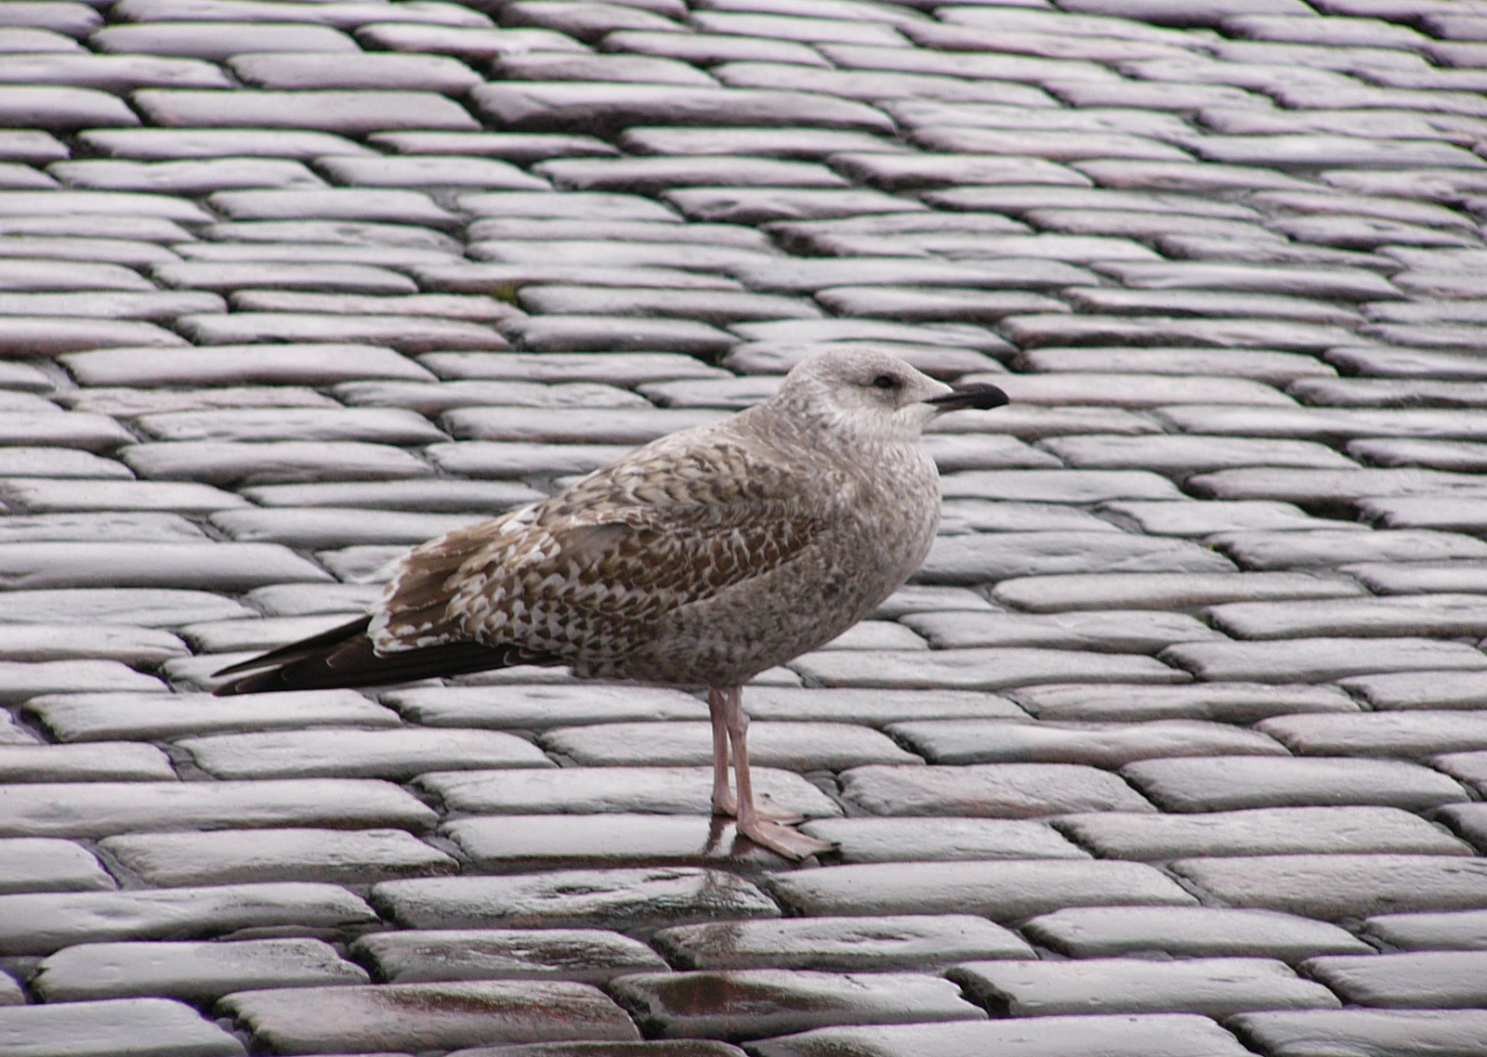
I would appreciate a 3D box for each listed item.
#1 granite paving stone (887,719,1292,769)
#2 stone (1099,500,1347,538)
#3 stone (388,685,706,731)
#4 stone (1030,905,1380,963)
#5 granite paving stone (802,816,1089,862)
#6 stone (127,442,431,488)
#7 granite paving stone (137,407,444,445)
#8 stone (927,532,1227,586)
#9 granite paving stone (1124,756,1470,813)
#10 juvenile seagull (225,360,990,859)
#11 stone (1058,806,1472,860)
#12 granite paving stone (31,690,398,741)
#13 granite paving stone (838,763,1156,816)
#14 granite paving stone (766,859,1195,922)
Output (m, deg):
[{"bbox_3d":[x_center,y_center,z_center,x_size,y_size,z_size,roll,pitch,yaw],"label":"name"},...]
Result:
[{"bbox_3d":[0.228,0.191,7.782,0.239,0.100,0.119,0,12,-13],"label":"granite paving stone"},{"bbox_3d":[0.332,0.046,8.066,0.150,0.110,0.109,1,12,-17],"label":"stone"},{"bbox_3d":[-0.130,0.168,7.825,0.201,0.100,0.118,0,12,-13],"label":"stone"},{"bbox_3d":[0.260,0.292,6.847,0.197,0.110,0.117,1,12,-17],"label":"stone"},{"bbox_3d":[0.116,0.242,7.031,0.165,0.110,0.109,1,12,-17],"label":"granite paving stone"},{"bbox_3d":[-0.344,0.000,8.586,0.202,0.100,0.133,0,12,-13],"label":"stone"},{"bbox_3d":[-0.320,-0.018,8.116,0.210,0.110,0.111,1,12,-17],"label":"granite paving stone"},{"bbox_3d":[0.209,0.071,7.896,0.225,0.110,0.122,1,12,-17],"label":"stone"},{"bbox_3d":[0.341,0.212,7.264,0.213,0.110,0.124,1,12,-17],"label":"granite paving stone"},{"bbox_3d":[-0.085,0.035,7.452,0.509,0.316,0.160,2,12,1],"label":"juvenile seagull"},{"bbox_3d":[0.335,0.245,7.546,0.245,0.100,0.121,0,12,-13],"label":"stone"},{"bbox_3d":[-0.355,0.172,7.761,0.225,0.100,0.124,0,12,-13],"label":"granite paving stone"},{"bbox_3d":[0.150,0.215,7.176,0.186,0.110,0.126,1,12,-17],"label":"granite paving stone"},{"bbox_3d":[0.139,0.267,6.918,0.252,0.110,0.120,1,12,-17],"label":"granite paving stone"}]

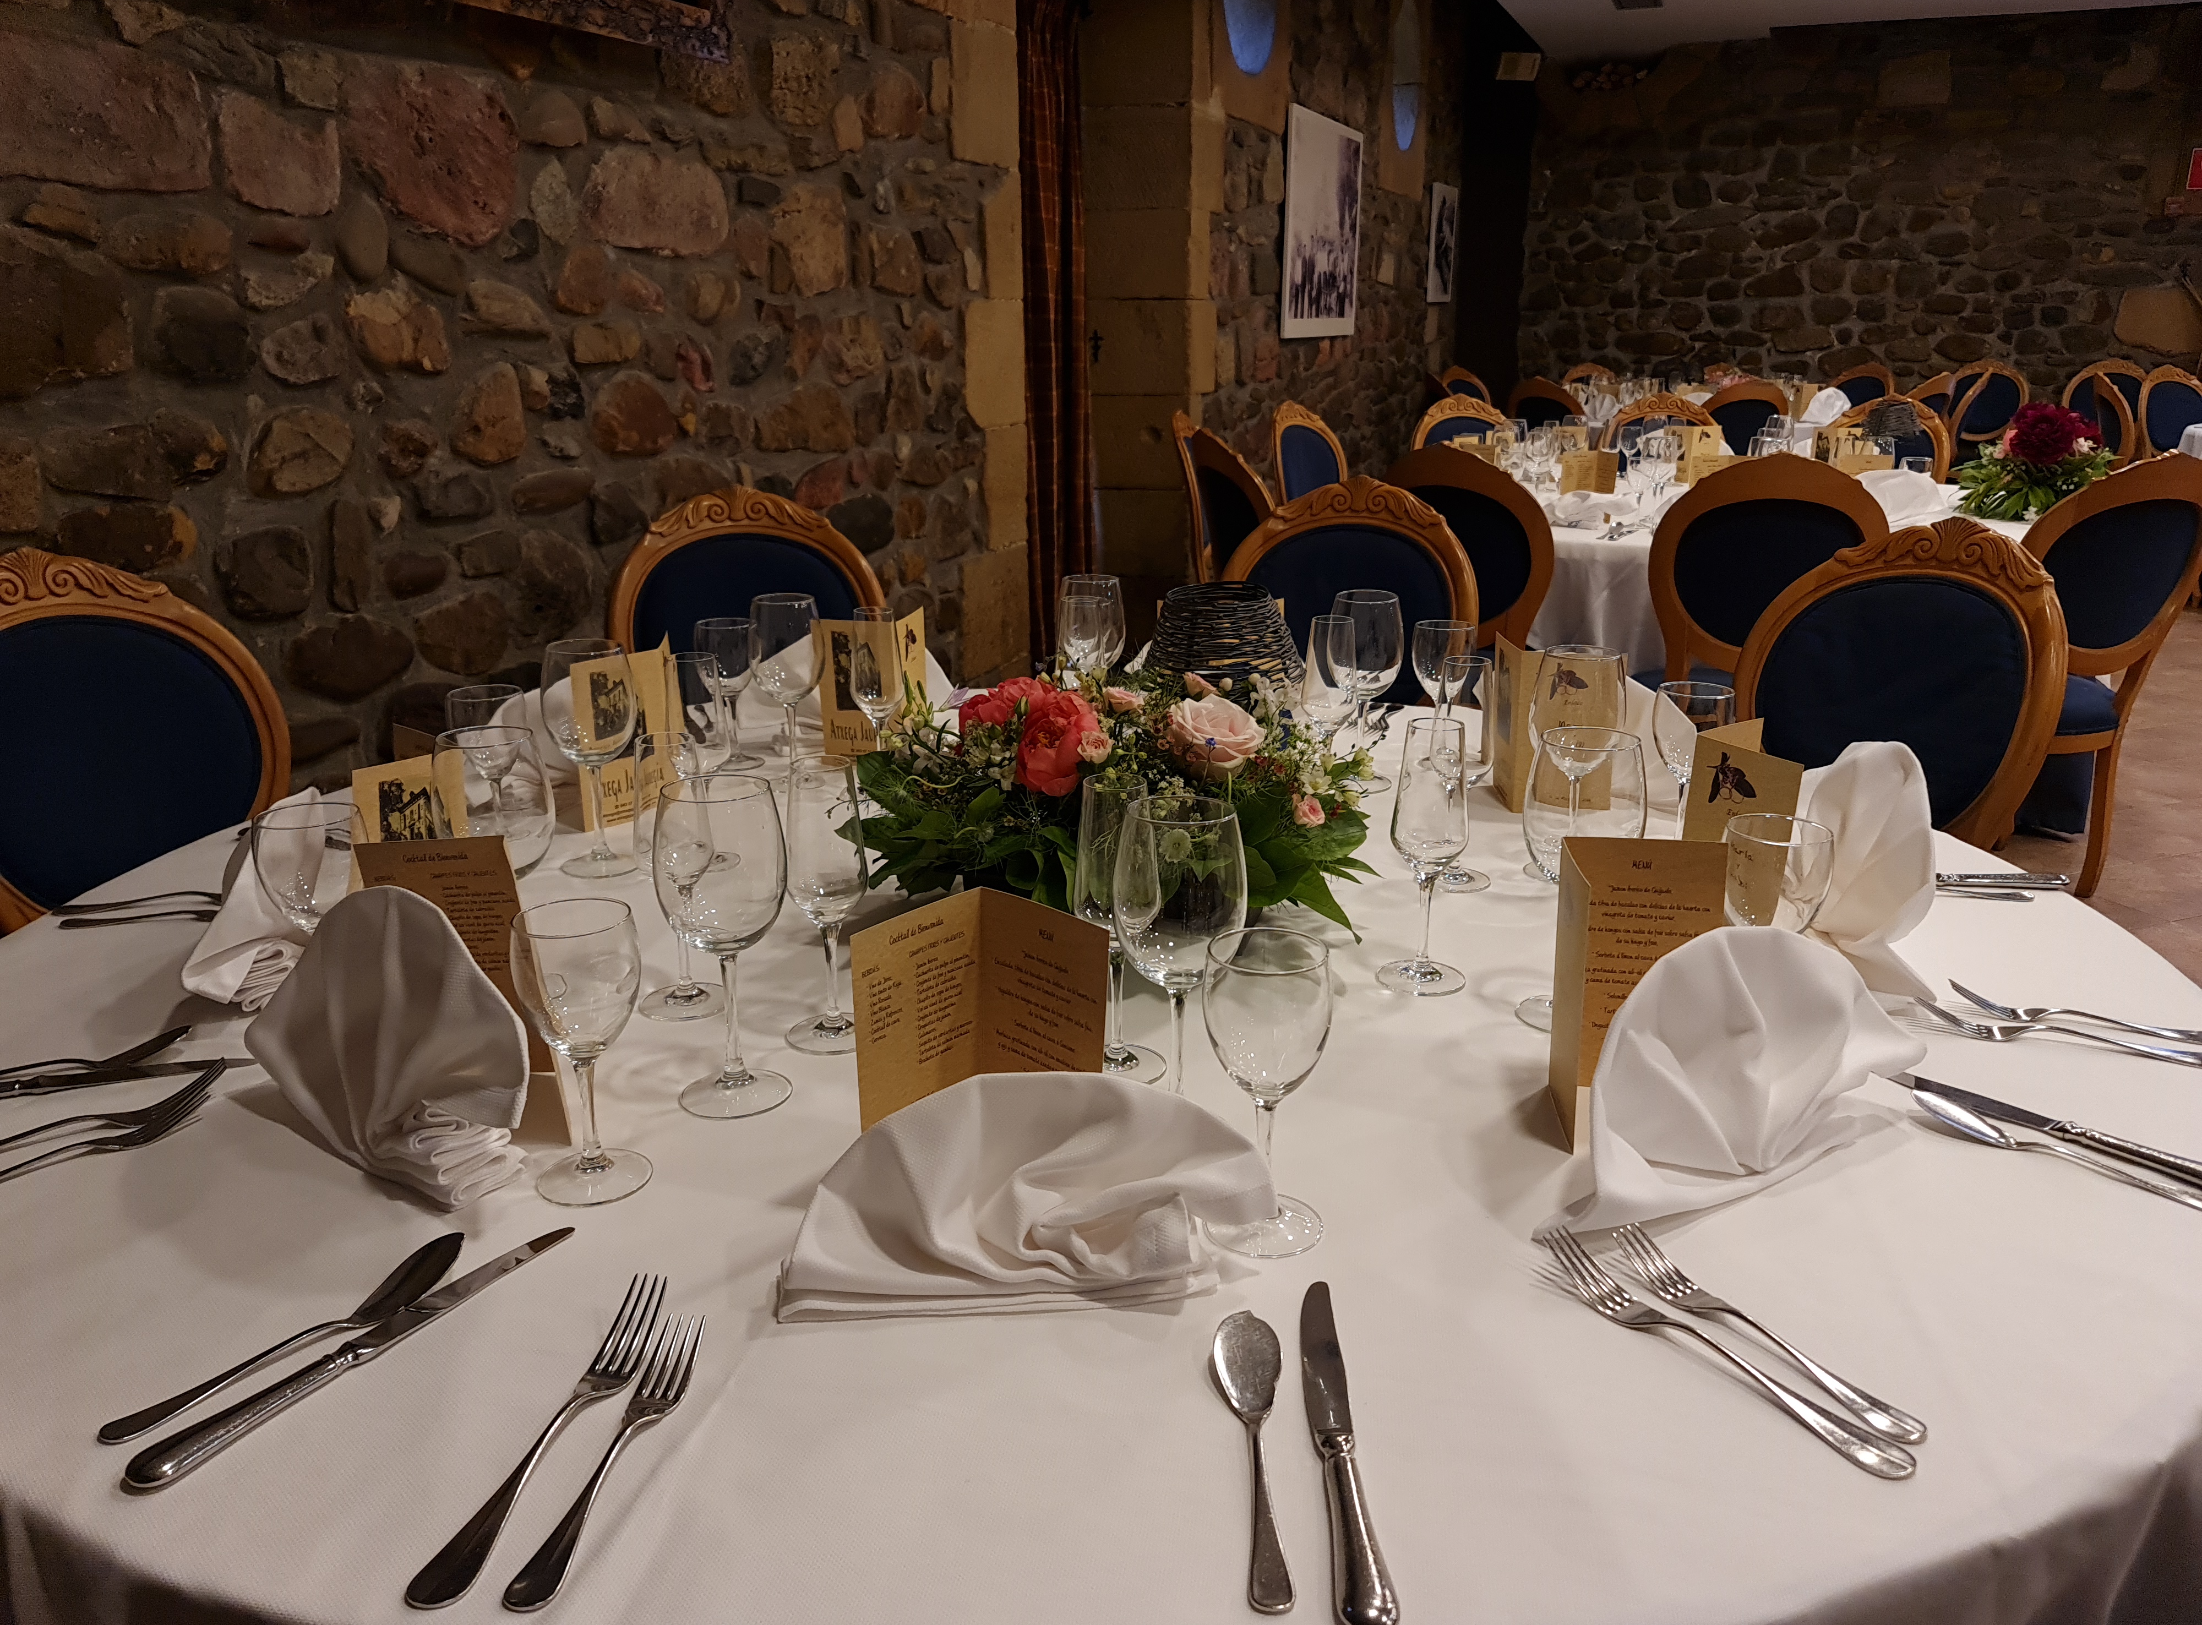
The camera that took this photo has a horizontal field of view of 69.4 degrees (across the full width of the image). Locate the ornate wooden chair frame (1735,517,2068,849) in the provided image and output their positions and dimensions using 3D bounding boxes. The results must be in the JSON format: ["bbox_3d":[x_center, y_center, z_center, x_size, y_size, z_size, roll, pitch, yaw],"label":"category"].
[{"bbox_3d":[1.004,0.094,2.242,0.550,0.975,0.490,-12,20,-34],"label":"ornate wooden chair frame"}]

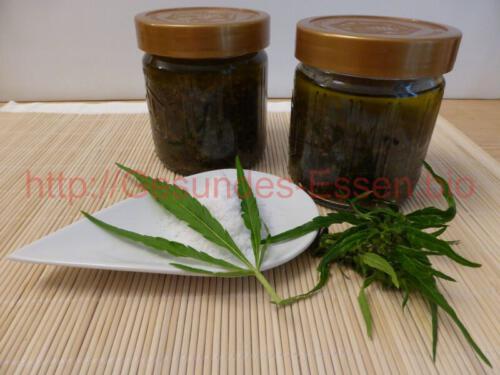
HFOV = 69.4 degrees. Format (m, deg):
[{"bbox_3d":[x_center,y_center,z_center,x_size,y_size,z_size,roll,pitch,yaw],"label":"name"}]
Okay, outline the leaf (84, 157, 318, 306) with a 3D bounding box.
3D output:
[{"bbox_3d":[-0.027,0.013,0.191,0.127,0.025,0.095,28,42,36],"label":"leaf"}]

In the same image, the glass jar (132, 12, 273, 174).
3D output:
[{"bbox_3d":[-0.030,-0.069,0.259,0.086,0.098,0.086,0,33,0],"label":"glass jar"}]

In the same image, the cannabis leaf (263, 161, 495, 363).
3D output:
[{"bbox_3d":[0.060,0.021,0.170,0.106,0.042,0.118,0,33,0],"label":"cannabis leaf"}]

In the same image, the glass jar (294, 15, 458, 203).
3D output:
[{"bbox_3d":[0.069,-0.047,0.226,0.086,0.098,0.086,0,33,0],"label":"glass jar"}]

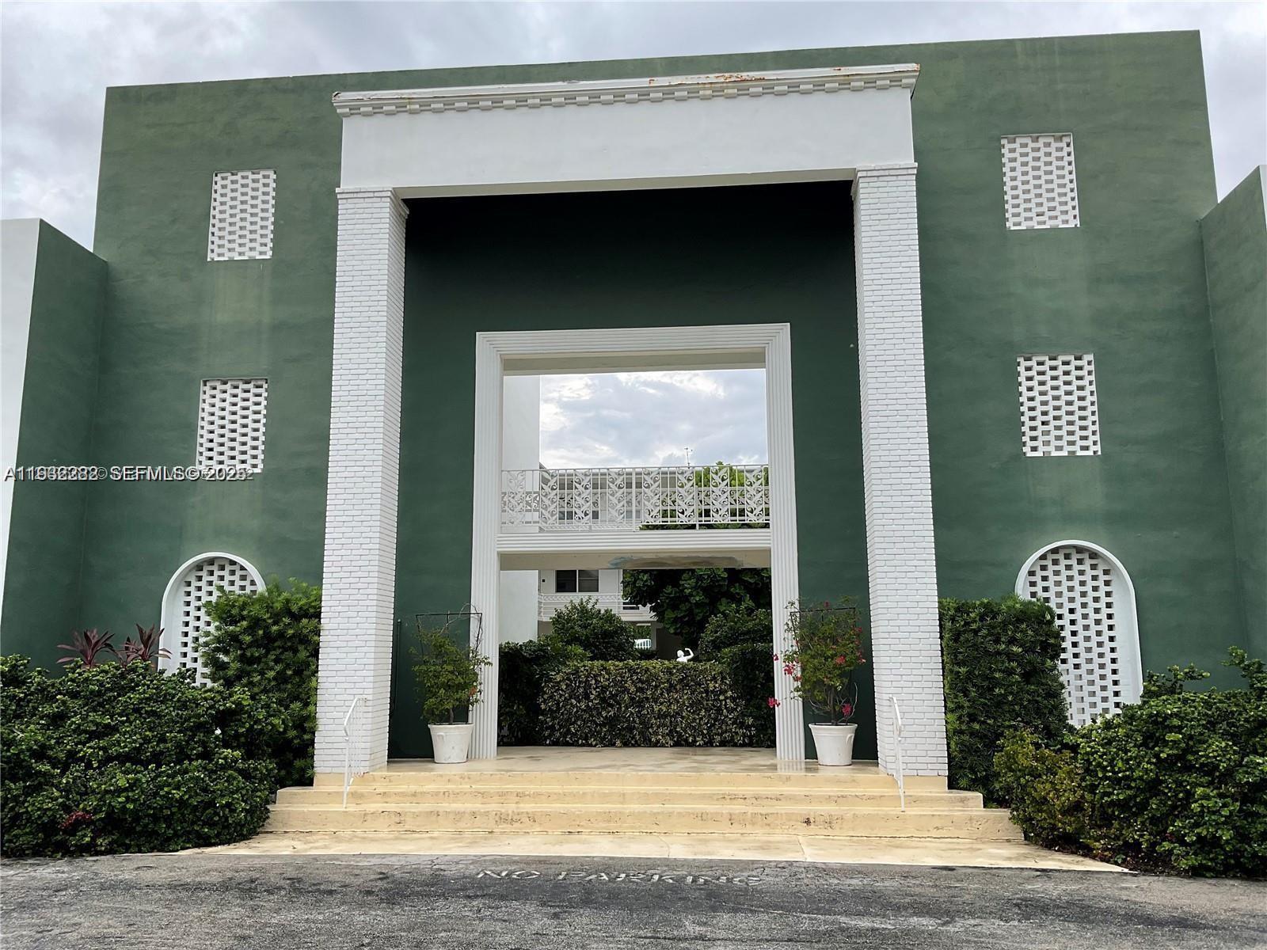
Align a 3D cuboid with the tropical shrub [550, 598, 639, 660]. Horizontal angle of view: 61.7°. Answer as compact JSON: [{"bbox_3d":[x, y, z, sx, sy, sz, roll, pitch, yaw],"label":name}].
[{"bbox_3d":[-0.577,2.948,16.369,1.380,2.079,1.323,-1,-9,5],"label":"tropical shrub"}]

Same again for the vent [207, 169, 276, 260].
[{"bbox_3d":[-5.367,-3.566,14.634,0.894,1.299,0.120,-1,-10,5],"label":"vent"}]

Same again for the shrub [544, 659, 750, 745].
[{"bbox_3d":[0.206,3.266,15.284,3.040,1.174,1.002,-1,-10,5],"label":"shrub"}]

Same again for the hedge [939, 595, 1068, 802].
[{"bbox_3d":[4.013,2.561,11.790,1.286,2.306,1.282,-1,-10,5],"label":"hedge"}]

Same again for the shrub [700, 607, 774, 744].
[{"bbox_3d":[1.527,2.817,14.910,1.096,1.899,1.039,-1,-9,5],"label":"shrub"}]

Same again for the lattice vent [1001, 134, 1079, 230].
[{"bbox_3d":[5.107,-3.661,13.363,0.879,1.238,0.132,-1,-9,5],"label":"lattice vent"}]

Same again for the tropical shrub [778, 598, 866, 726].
[{"bbox_3d":[2.219,2.196,12.499,1.014,1.480,0.780,-1,-10,5],"label":"tropical shrub"}]

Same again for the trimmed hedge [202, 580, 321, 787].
[{"bbox_3d":[-4.163,2.519,12.210,1.351,2.485,1.181,-1,-9,5],"label":"trimmed hedge"}]

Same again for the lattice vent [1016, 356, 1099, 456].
[{"bbox_3d":[5.304,-0.862,13.254,0.914,1.289,0.120,-1,-10,5],"label":"lattice vent"}]

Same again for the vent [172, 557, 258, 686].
[{"bbox_3d":[-5.260,2.198,13.462,1.181,2.306,0.142,-1,-9,5],"label":"vent"}]

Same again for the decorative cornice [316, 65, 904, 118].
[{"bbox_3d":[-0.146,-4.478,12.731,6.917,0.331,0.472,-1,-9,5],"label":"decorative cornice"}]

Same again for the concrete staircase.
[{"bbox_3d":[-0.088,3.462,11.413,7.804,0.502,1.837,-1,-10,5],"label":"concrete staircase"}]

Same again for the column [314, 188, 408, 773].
[{"bbox_3d":[-3.175,-0.035,12.469,0.667,6.784,0.701,-1,-10,5],"label":"column"}]

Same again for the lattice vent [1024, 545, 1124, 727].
[{"bbox_3d":[5.257,1.994,12.582,1.181,2.296,0.142,-1,-9,5],"label":"lattice vent"}]

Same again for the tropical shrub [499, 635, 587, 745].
[{"bbox_3d":[-1.351,3.189,15.823,1.401,1.525,1.165,-1,-10,5],"label":"tropical shrub"}]

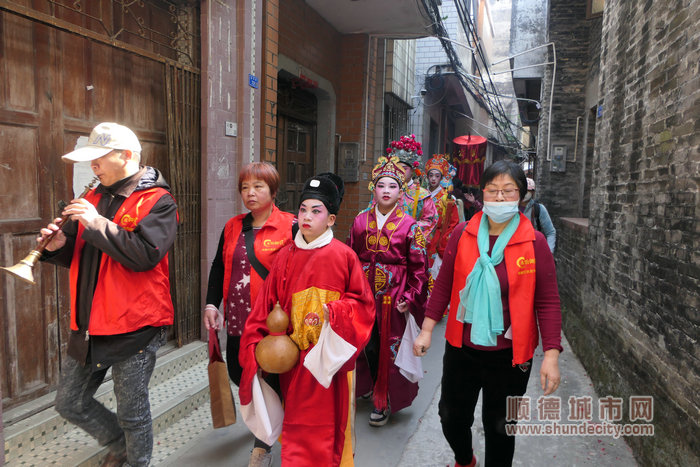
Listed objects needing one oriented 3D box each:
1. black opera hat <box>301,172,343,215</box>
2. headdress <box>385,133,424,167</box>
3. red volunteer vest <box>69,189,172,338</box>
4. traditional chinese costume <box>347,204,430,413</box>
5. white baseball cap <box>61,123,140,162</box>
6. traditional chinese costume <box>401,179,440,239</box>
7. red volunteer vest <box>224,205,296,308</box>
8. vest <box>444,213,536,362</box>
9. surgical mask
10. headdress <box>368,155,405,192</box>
[{"bbox_3d":[-0.116,-0.163,1.900,0.175,0.170,0.205,6,8,30],"label":"black opera hat"},{"bbox_3d":[0.395,-0.590,3.380,0.265,0.260,0.250,4,7,20],"label":"headdress"},{"bbox_3d":[-0.916,0.108,1.870,0.410,0.590,0.290,6,8,30],"label":"red volunteer vest"},{"bbox_3d":[0.221,0.425,2.680,0.450,1.170,0.370,4,7,18],"label":"traditional chinese costume"},{"bbox_3d":[-0.944,-0.347,1.780,0.180,0.145,0.270,7,9,38],"label":"white baseball cap"},{"bbox_3d":[0.343,0.273,3.440,0.540,1.270,0.400,5,7,22],"label":"traditional chinese costume"},{"bbox_3d":[-0.433,0.165,2.260,0.390,0.620,0.270,4,7,14],"label":"red volunteer vest"},{"bbox_3d":[0.570,0.213,1.880,0.375,0.610,0.260,5,7,22],"label":"vest"},{"bbox_3d":[0.581,-0.084,1.790,0.145,0.090,0.075,4,7,17],"label":"surgical mask"},{"bbox_3d":[0.214,-0.333,2.630,0.215,0.205,0.210,3,7,12],"label":"headdress"}]

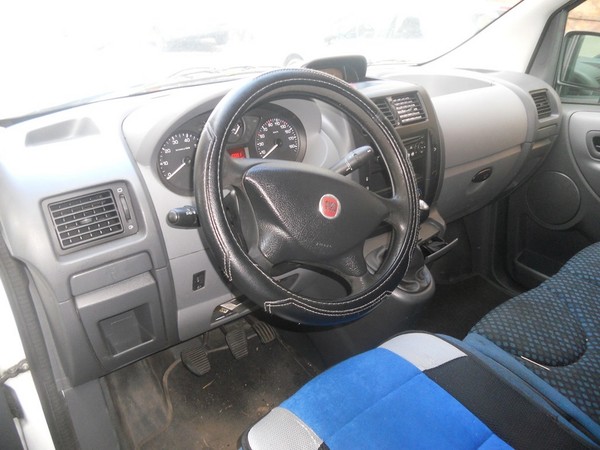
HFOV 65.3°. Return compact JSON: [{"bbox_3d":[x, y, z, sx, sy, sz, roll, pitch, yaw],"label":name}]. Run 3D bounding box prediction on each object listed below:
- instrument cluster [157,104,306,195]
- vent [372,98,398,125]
[{"bbox_3d":[-0.118,-0.154,0.872,0.305,0.143,0.060,-20,12,-32],"label":"instrument cluster"},{"bbox_3d":[0.163,-0.237,1.024,0.083,0.064,0.032,-20,10,-32],"label":"vent"}]

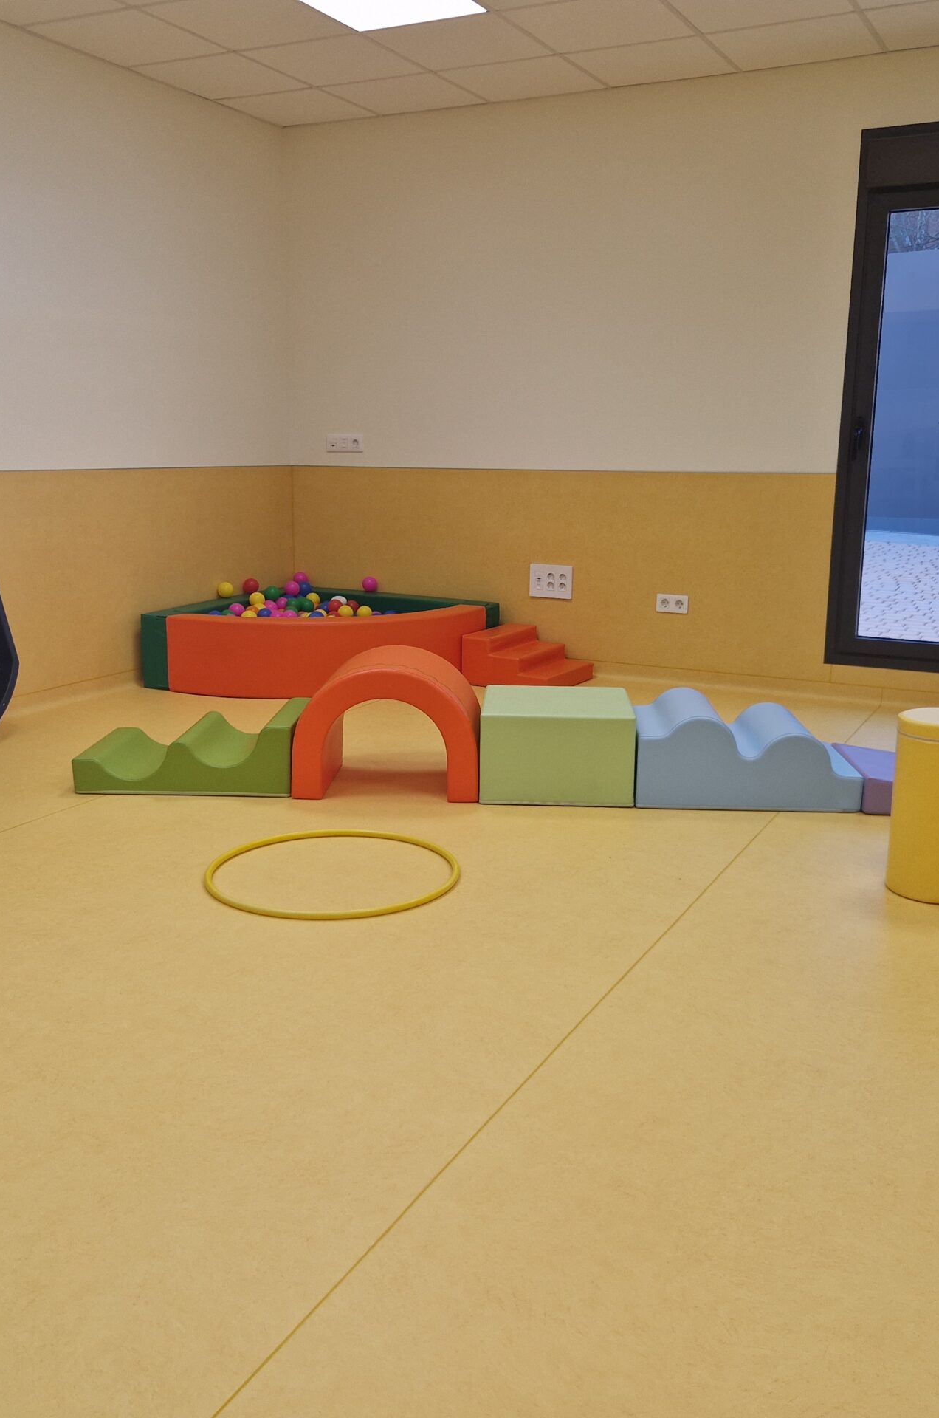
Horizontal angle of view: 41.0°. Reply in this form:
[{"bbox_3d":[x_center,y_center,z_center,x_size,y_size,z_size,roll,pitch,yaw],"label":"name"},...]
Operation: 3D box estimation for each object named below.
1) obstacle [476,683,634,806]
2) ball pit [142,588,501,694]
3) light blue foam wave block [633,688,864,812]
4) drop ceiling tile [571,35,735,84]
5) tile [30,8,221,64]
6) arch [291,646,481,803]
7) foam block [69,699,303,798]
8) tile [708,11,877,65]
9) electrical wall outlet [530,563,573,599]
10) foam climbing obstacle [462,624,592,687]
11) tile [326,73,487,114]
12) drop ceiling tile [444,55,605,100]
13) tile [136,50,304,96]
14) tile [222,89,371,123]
[{"bbox_3d":[0.293,0.116,4.243,0.500,0.297,0.500,1,12,2],"label":"obstacle"},{"bbox_3d":[-0.670,-0.313,6.079,1.260,0.350,1.270,7,13,27],"label":"ball pit"},{"bbox_3d":[0.904,0.131,4.217,0.718,0.290,0.500,1,12,2],"label":"light blue foam wave block"},{"bbox_3d":[0.766,-2.714,5.259,0.600,0.020,0.551,7,13,27],"label":"drop ceiling tile"},{"bbox_3d":[-1.360,-2.691,5.034,0.572,0.020,0.600,7,13,27],"label":"tile"},{"bbox_3d":[-0.260,0.040,4.224,0.601,0.440,0.420,1,12,2],"label":"arch"},{"bbox_3d":[-0.922,0.119,4.324,0.705,0.238,0.490,1,12,3],"label":"foam block"},{"bbox_3d":[1.302,-2.647,4.988,0.590,0.020,0.550,7,13,26],"label":"tile"},{"bbox_3d":[0.401,-0.625,6.191,0.222,0.165,0.018,7,13,26],"label":"electrical wall outlet"},{"bbox_3d":[0.280,-0.237,6.043,0.475,0.236,0.470,7,14,28],"label":"foam climbing obstacle"},{"bbox_3d":[-0.302,-2.830,5.785,0.590,0.020,0.550,7,13,26],"label":"tile"},{"bbox_3d":[0.233,-2.769,5.519,0.590,0.020,0.550,7,13,26],"label":"drop ceiling tile"},{"bbox_3d":[-1.085,-2.798,5.556,0.572,0.020,0.600,7,13,27],"label":"tile"},{"bbox_3d":[-0.821,-2.901,6.057,0.572,0.020,0.551,7,13,27],"label":"tile"}]

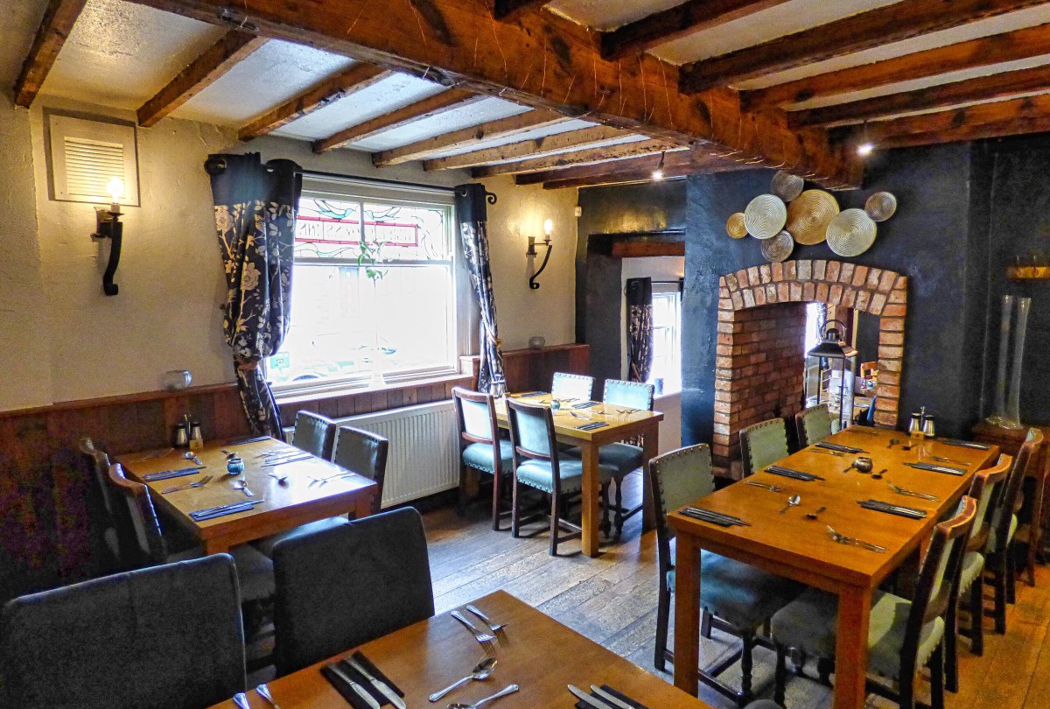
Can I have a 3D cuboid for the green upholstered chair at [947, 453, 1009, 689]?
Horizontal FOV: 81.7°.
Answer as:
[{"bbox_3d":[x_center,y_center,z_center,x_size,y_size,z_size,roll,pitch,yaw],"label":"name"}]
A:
[{"bbox_3d":[1.711,0.859,2.611,0.450,0.900,0.480,-7,10,-40],"label":"green upholstered chair"}]

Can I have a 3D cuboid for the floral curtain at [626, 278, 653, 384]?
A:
[{"bbox_3d":[1.134,-0.127,5.918,0.360,1.250,0.130,-6,9,-40],"label":"floral curtain"}]

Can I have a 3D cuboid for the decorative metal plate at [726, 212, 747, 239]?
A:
[{"bbox_3d":[1.405,-0.850,4.006,0.173,0.173,0.025,5,8,39],"label":"decorative metal plate"}]

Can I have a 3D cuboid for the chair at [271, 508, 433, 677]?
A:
[{"bbox_3d":[-0.302,0.950,1.529,0.450,0.970,0.580,-5,8,-37],"label":"chair"}]

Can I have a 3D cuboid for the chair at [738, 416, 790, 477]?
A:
[{"bbox_3d":[1.365,0.838,2.985,0.440,0.920,0.530,-7,10,-43],"label":"chair"}]

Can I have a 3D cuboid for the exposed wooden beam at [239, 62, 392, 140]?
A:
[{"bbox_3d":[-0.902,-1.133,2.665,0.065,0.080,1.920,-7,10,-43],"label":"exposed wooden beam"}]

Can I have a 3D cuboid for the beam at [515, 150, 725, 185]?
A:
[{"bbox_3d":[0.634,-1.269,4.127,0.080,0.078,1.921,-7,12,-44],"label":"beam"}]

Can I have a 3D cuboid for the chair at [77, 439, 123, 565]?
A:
[{"bbox_3d":[-1.735,0.850,2.885,0.530,0.920,0.440,-7,10,-43],"label":"chair"}]

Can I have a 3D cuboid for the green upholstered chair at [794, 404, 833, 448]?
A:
[{"bbox_3d":[1.781,0.765,3.314,0.450,0.900,0.480,-7,10,-40],"label":"green upholstered chair"}]

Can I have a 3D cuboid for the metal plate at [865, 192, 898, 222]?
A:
[{"bbox_3d":[2.038,-0.848,3.473,0.025,0.170,0.170,-7,10,-43],"label":"metal plate"}]

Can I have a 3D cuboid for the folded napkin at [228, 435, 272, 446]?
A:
[{"bbox_3d":[-1.552,0.476,3.403,0.222,0.013,0.070,-7,10,-43],"label":"folded napkin"}]

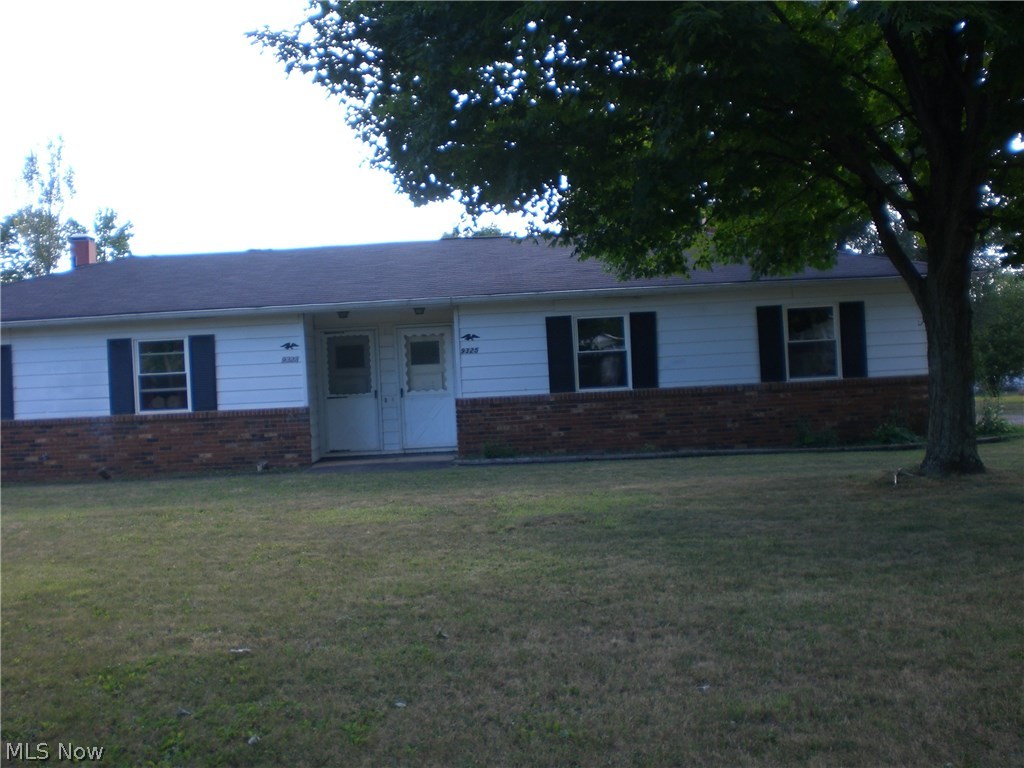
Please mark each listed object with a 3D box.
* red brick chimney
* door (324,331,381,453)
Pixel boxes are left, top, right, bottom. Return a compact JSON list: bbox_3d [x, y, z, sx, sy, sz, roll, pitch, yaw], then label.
[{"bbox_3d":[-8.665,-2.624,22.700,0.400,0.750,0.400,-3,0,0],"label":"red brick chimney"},{"bbox_3d":[-2.650,0.128,18.700,0.860,2.020,0.070,-3,0,0],"label":"door"}]

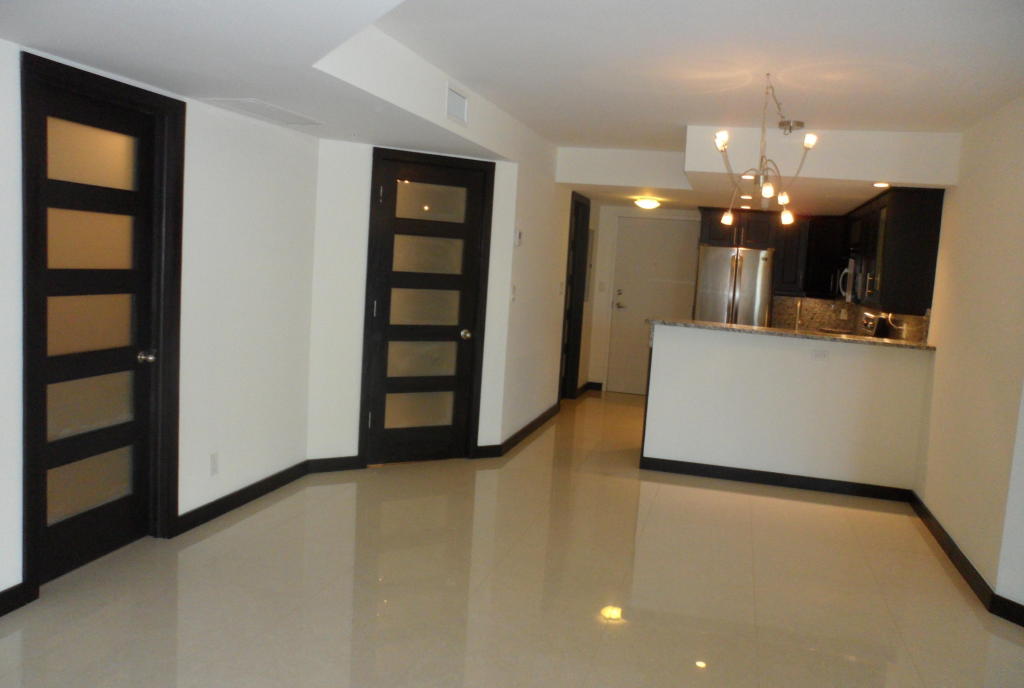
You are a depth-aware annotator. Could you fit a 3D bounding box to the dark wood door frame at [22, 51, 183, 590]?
[{"bbox_3d":[-1.785,-0.060,3.362,0.130,2.120,0.880,6,7,16],"label":"dark wood door frame"}]

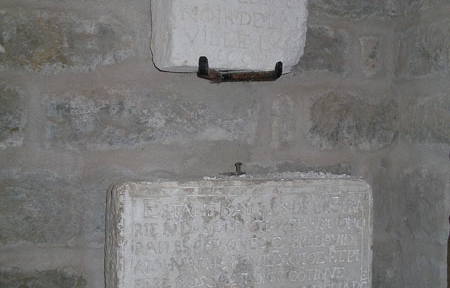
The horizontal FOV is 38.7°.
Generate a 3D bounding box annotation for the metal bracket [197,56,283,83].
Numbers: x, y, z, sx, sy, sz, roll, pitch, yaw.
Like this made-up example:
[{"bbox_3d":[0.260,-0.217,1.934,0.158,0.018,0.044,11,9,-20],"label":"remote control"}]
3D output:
[{"bbox_3d":[0.026,-0.197,1.725,0.220,0.060,0.120,0,0,-16],"label":"metal bracket"}]

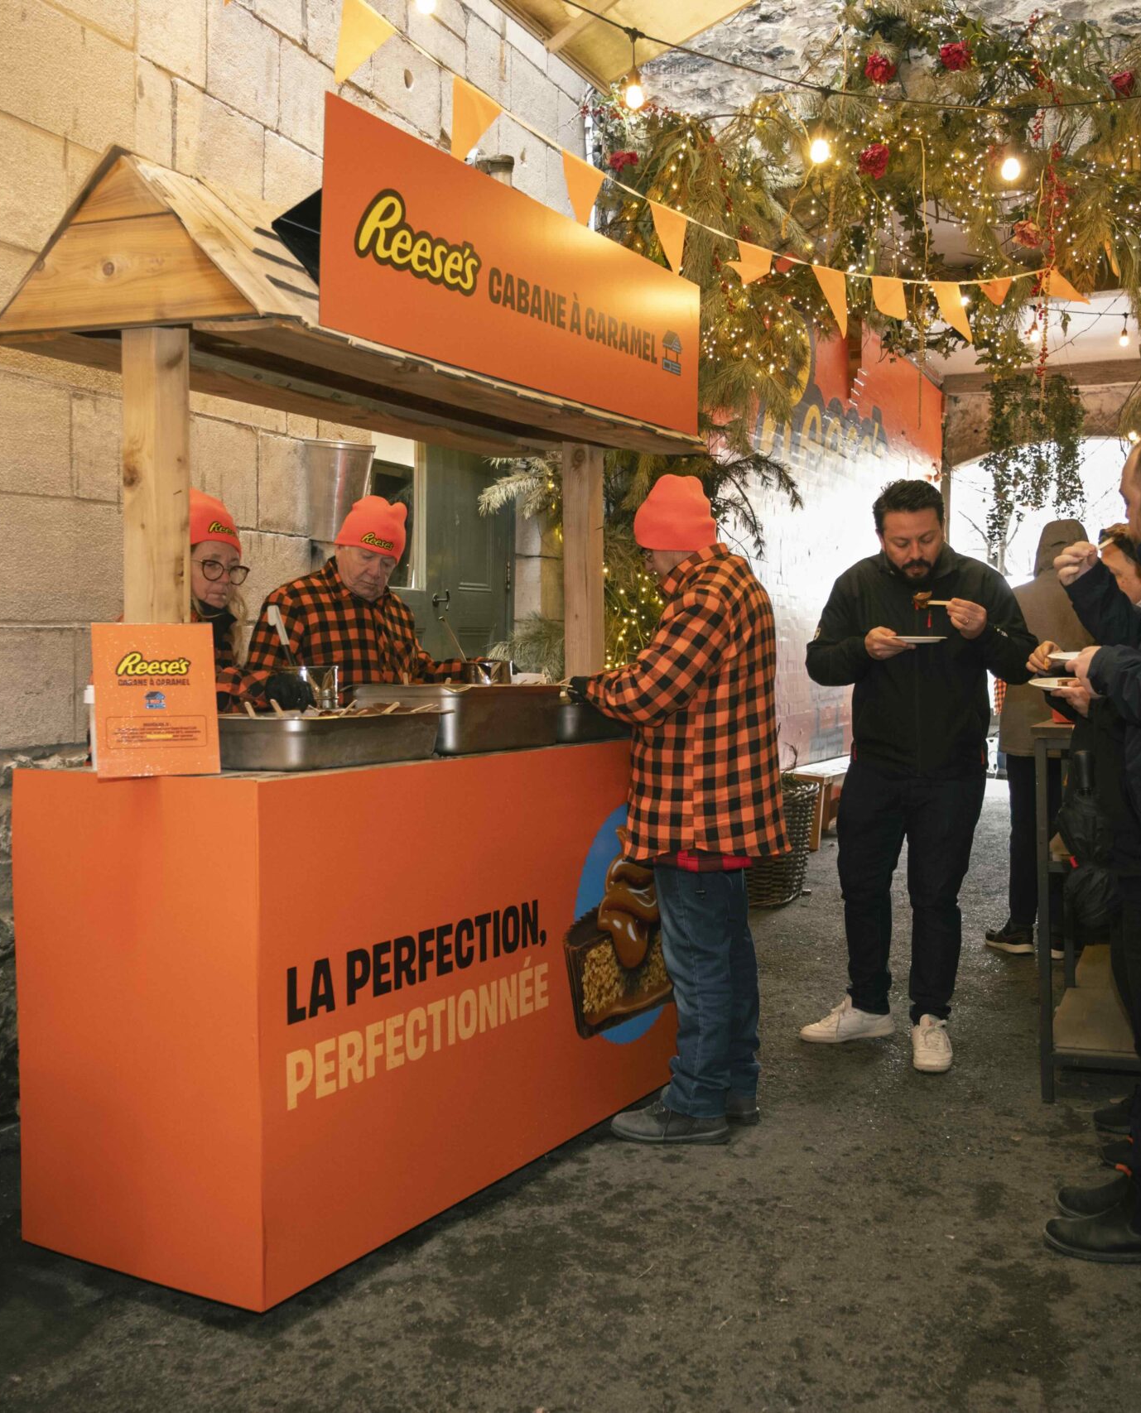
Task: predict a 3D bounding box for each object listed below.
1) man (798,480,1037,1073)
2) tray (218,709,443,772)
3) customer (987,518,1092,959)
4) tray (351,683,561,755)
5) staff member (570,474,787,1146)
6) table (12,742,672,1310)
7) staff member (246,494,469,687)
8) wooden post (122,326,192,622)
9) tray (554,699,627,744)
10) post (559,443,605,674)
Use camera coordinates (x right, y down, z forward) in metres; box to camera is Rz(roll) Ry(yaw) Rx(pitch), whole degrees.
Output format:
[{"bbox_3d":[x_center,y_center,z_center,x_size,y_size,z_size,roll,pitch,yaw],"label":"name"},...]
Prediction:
[{"bbox_3d":[1.069,0.172,4.391,0.720,1.755,0.520,0,2,9],"label":"man"},{"bbox_3d":[-0.549,0.072,3.123,0.325,0.104,0.530,0,2,31],"label":"tray"},{"bbox_3d":[2.002,0.119,5.821,0.520,1.760,0.420,-1,2,-14],"label":"customer"},{"bbox_3d":[-0.287,0.030,3.706,0.325,0.152,0.530,0,2,31],"label":"tray"},{"bbox_3d":[0.319,0.236,3.672,0.620,1.680,0.530,1,2,25],"label":"staff member"},{"bbox_3d":[-0.396,0.610,3.603,0.690,1.000,1.850,0,2,31],"label":"table"},{"bbox_3d":[-0.644,0.236,4.208,0.500,1.720,0.620,1,2,44],"label":"staff member"},{"bbox_3d":[-0.796,-0.291,2.742,0.090,0.838,0.090,1,2,31],"label":"wooden post"},{"bbox_3d":[-0.017,0.037,3.914,0.330,0.100,0.530,1,2,31],"label":"tray"},{"bbox_3d":[0.043,-0.340,4.139,0.090,0.838,0.090,1,2,31],"label":"post"}]

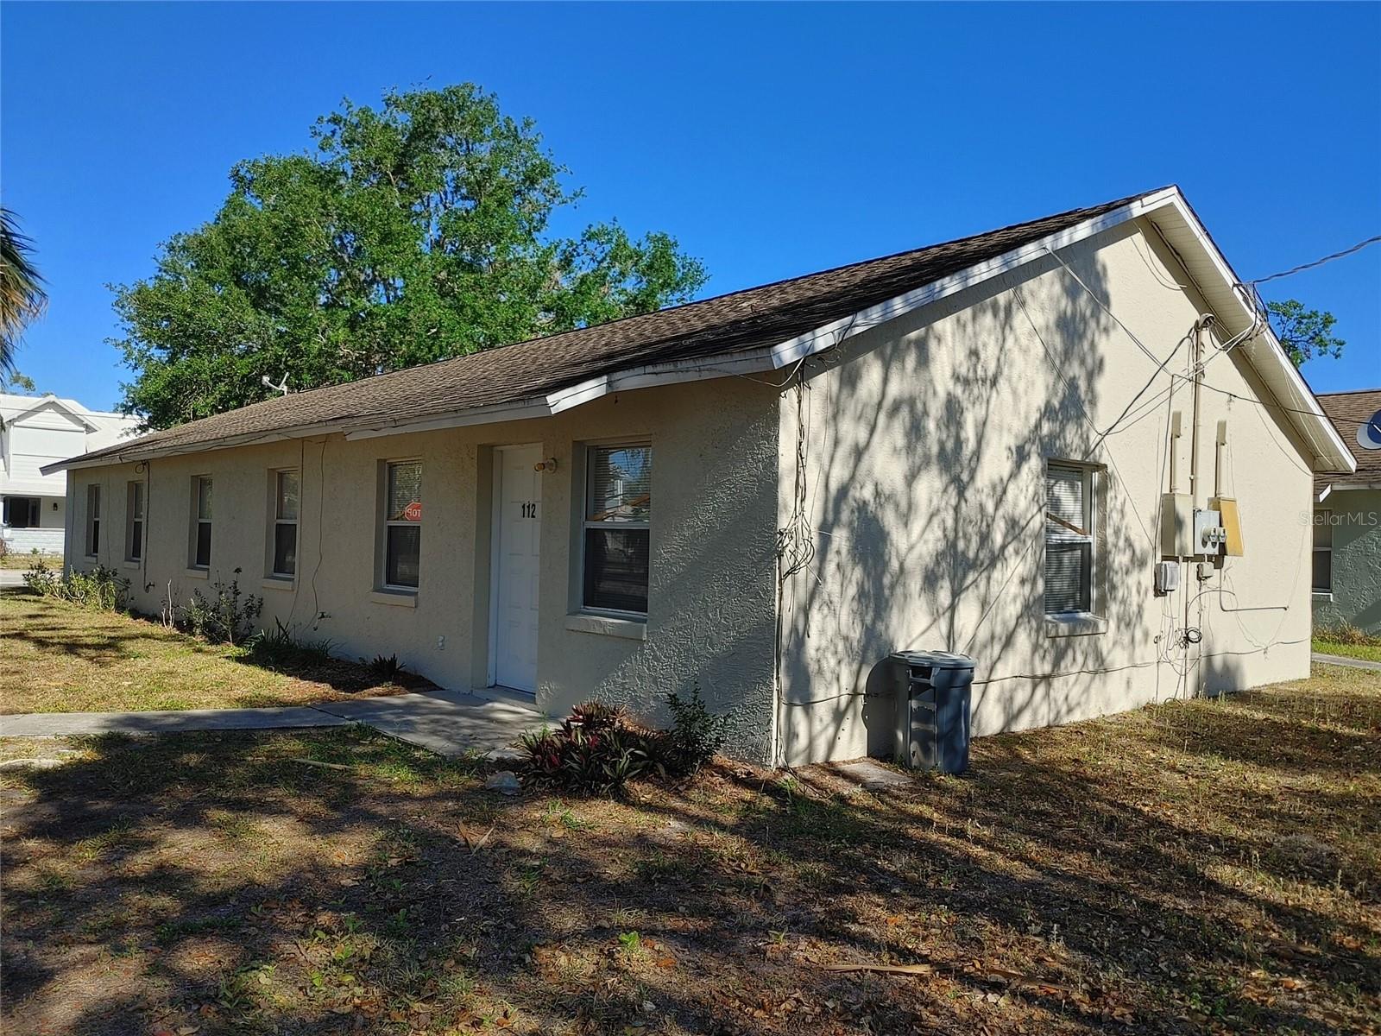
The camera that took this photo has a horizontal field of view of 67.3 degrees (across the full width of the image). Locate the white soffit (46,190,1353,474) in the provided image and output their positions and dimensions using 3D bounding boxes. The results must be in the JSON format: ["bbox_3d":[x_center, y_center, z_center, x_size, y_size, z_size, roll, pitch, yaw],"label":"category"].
[{"bbox_3d":[-2.595,-1.757,16.756,10.500,2.380,20.400,3,-2,-42],"label":"white soffit"}]

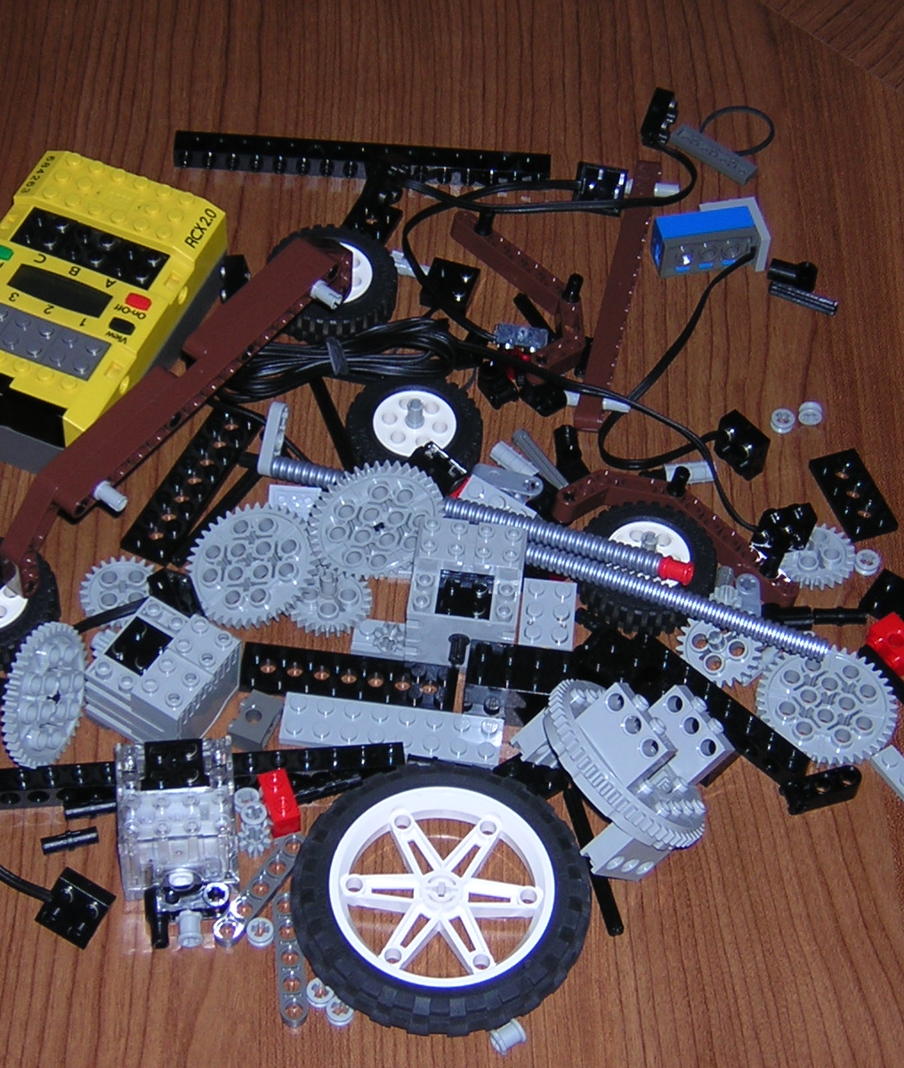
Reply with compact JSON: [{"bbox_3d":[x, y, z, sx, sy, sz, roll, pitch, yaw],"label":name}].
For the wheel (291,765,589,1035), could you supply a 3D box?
[{"bbox_3d":[-0.003,0.099,0.707,0.082,0.015,0.082,2,54,-3],"label":"wheel"}]

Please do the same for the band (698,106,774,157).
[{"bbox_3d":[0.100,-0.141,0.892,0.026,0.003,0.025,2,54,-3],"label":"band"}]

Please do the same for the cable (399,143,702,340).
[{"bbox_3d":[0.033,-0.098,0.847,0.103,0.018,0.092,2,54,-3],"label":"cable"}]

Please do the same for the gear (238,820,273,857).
[{"bbox_3d":[-0.055,0.085,0.715,0.010,0.007,0.010,2,54,-3],"label":"gear"}]

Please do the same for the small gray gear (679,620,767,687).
[{"bbox_3d":[0.079,0.035,0.760,0.026,0.008,0.026,2,54,-3],"label":"small gray gear"}]

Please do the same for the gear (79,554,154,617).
[{"bbox_3d":[-0.098,0.019,0.760,0.026,0.008,0.026,5,54,0],"label":"gear"}]

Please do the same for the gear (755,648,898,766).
[{"bbox_3d":[0.110,0.051,0.751,0.042,0.008,0.042,5,54,0],"label":"gear"}]

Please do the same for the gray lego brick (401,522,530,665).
[{"bbox_3d":[0.004,0.018,0.751,0.032,0.033,0.032,7,51,1],"label":"gray lego brick"}]

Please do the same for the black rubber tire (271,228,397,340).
[{"bbox_3d":[-0.039,-0.081,0.832,0.043,0.015,0.043,4,55,-5],"label":"black rubber tire"}]

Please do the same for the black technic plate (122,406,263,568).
[{"bbox_3d":[-0.079,-0.015,0.788,0.016,0.005,0.064,23,56,12],"label":"black technic plate"}]

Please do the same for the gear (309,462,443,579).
[{"bbox_3d":[-0.022,-0.004,0.757,0.042,0.042,0.008,-11,39,-12],"label":"gear"}]

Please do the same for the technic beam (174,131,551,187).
[{"bbox_3d":[-0.030,-0.127,0.873,0.128,0.008,0.011,3,55,-2],"label":"technic beam"}]

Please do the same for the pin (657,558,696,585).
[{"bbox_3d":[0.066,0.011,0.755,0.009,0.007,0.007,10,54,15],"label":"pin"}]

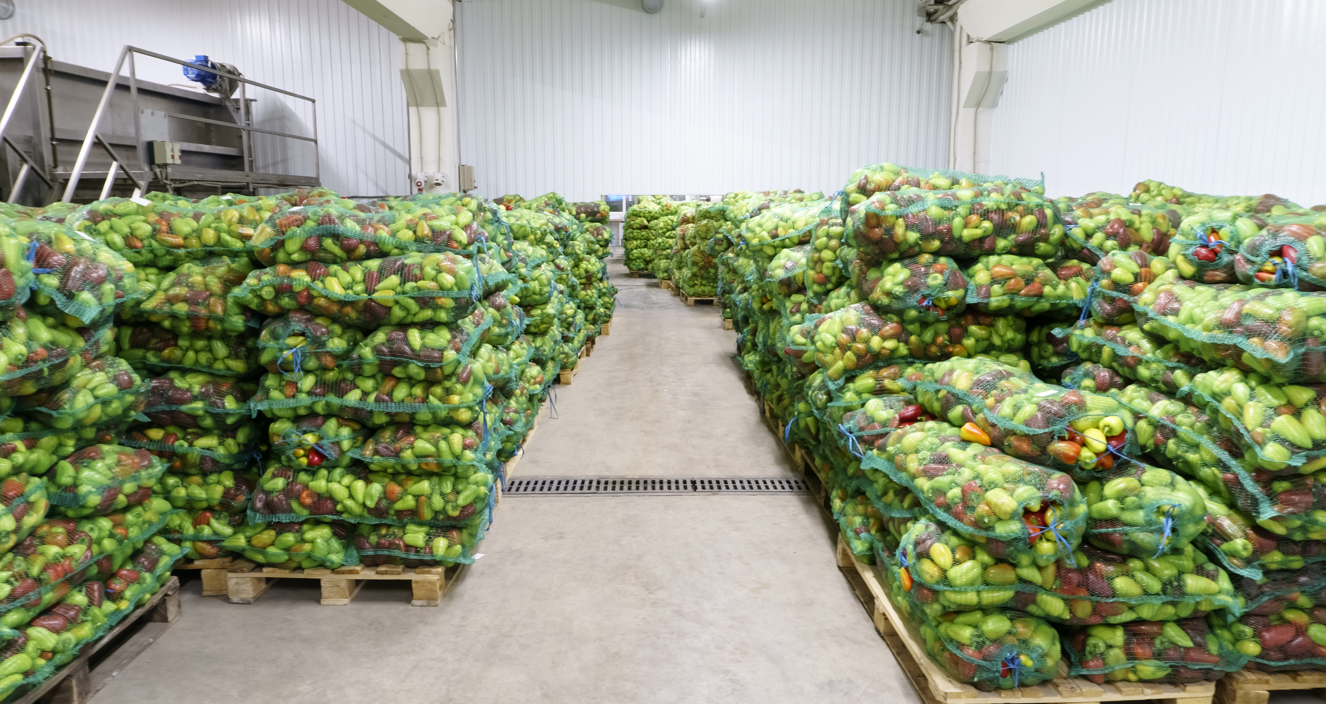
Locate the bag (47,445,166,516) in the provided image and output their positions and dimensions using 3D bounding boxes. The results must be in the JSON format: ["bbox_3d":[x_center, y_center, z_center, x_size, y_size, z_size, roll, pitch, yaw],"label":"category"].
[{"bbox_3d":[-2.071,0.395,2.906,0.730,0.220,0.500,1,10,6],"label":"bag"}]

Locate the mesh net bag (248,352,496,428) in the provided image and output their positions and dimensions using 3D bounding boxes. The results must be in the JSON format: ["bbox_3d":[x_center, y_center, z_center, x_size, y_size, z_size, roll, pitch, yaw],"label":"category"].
[{"bbox_3d":[-1.110,0.133,3.389,0.880,0.240,0.420,0,10,1],"label":"mesh net bag"}]

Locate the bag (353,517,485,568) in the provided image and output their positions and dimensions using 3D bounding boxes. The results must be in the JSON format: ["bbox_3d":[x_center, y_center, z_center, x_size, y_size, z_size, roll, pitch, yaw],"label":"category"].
[{"bbox_3d":[-0.936,0.662,3.650,0.470,0.210,0.740,0,10,1],"label":"bag"}]

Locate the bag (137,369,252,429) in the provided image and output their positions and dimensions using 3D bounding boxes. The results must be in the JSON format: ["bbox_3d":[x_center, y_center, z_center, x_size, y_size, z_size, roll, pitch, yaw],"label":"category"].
[{"bbox_3d":[-1.775,0.135,3.643,0.450,0.215,0.730,0,10,0],"label":"bag"}]

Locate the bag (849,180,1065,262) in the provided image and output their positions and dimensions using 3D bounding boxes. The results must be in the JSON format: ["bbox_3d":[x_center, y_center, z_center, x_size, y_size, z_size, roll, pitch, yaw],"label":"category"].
[{"bbox_3d":[1.110,-0.506,3.413,0.860,0.240,0.450,0,9,0],"label":"bag"}]

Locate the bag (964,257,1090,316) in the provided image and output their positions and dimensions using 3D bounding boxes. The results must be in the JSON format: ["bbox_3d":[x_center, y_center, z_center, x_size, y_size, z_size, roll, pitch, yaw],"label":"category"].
[{"bbox_3d":[1.350,-0.287,3.499,0.480,0.210,0.750,0,9,0],"label":"bag"}]

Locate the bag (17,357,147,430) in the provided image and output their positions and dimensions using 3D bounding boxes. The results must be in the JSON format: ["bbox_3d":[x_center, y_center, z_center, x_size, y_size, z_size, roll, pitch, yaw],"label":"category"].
[{"bbox_3d":[-2.070,0.132,2.781,0.730,0.220,0.500,1,10,6],"label":"bag"}]

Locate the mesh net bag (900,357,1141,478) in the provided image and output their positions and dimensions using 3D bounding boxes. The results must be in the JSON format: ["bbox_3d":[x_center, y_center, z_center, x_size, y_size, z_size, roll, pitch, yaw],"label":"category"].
[{"bbox_3d":[1.125,0.166,2.885,0.380,0.220,0.740,-3,16,-18],"label":"mesh net bag"}]

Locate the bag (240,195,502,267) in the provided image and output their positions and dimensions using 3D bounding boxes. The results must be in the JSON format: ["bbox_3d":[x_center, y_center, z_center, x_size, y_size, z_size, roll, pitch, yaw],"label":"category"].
[{"bbox_3d":[-1.050,-0.455,3.290,0.900,0.220,0.450,0,9,0],"label":"bag"}]

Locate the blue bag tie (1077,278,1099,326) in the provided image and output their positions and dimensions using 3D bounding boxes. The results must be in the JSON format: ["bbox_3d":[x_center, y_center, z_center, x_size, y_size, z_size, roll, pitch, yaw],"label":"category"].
[{"bbox_3d":[1.470,-0.176,3.086,0.075,0.170,0.050,0,9,-3],"label":"blue bag tie"}]

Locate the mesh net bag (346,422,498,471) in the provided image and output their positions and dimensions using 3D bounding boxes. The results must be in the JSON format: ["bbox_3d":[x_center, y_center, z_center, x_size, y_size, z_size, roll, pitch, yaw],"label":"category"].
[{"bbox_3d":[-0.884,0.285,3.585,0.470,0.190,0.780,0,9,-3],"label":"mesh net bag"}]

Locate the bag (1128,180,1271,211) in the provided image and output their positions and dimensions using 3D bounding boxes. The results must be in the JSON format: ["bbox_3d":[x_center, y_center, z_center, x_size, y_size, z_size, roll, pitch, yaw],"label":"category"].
[{"bbox_3d":[2.980,-0.823,4.932,0.780,0.230,0.420,0,9,0],"label":"bag"}]

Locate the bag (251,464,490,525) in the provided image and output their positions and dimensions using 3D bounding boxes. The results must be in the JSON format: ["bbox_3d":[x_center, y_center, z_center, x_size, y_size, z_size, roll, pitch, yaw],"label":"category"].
[{"bbox_3d":[-1.080,0.488,3.437,0.840,0.220,0.420,0,9,-3],"label":"bag"}]

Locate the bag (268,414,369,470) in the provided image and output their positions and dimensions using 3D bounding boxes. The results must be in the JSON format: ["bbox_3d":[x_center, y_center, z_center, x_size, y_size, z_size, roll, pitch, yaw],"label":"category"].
[{"bbox_3d":[-1.265,0.262,3.582,0.370,0.205,0.780,0,9,-3],"label":"bag"}]

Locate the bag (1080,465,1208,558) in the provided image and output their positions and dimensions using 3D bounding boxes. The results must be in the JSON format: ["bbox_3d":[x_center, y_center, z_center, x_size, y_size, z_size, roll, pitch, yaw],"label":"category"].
[{"bbox_3d":[1.260,0.421,2.764,0.420,0.240,0.700,-2,9,-10],"label":"bag"}]

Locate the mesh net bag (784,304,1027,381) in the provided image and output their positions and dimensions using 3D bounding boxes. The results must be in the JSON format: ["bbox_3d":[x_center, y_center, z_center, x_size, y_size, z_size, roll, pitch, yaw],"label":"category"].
[{"bbox_3d":[0.930,-0.067,3.393,0.870,0.220,0.450,0,9,0],"label":"mesh net bag"}]

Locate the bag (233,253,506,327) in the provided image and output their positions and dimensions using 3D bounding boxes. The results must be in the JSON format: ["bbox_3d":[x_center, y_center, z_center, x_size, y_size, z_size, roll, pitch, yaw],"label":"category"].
[{"bbox_3d":[-1.090,-0.232,3.276,0.880,0.240,0.420,0,9,0],"label":"bag"}]

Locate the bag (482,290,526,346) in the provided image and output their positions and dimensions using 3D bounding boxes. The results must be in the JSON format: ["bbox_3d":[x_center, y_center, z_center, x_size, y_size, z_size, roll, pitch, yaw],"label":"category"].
[{"bbox_3d":[-1.050,-0.178,4.074,0.820,0.220,0.450,0,9,0],"label":"bag"}]

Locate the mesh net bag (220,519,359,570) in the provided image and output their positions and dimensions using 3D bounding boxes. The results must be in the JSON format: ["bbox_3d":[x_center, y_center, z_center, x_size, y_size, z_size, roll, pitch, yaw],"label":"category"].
[{"bbox_3d":[-1.390,0.663,3.665,0.500,0.200,0.760,0,9,0],"label":"mesh net bag"}]

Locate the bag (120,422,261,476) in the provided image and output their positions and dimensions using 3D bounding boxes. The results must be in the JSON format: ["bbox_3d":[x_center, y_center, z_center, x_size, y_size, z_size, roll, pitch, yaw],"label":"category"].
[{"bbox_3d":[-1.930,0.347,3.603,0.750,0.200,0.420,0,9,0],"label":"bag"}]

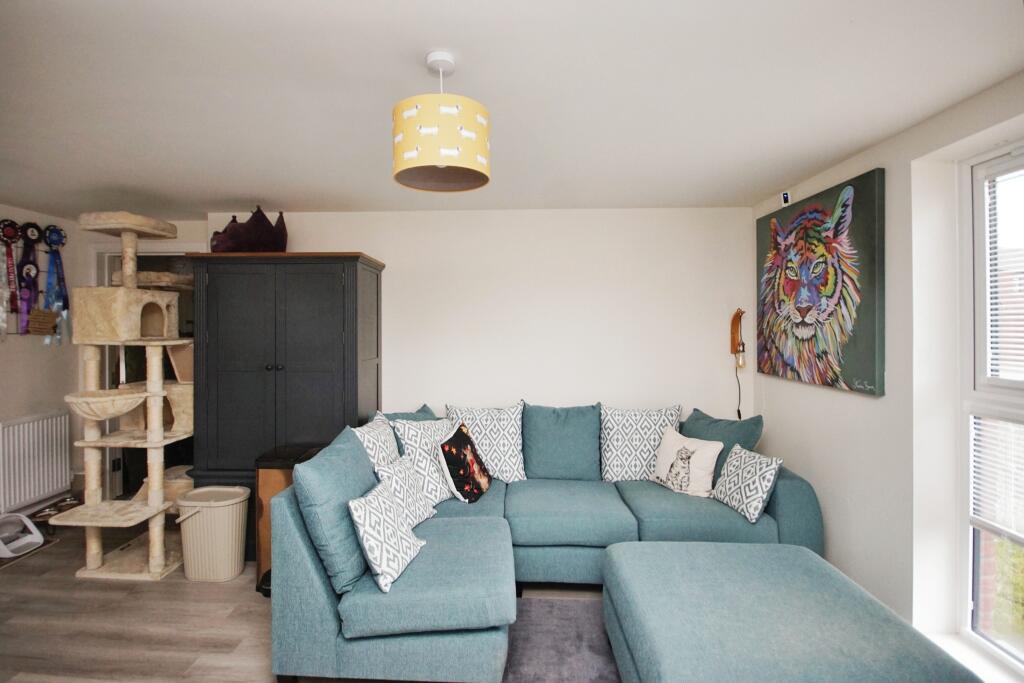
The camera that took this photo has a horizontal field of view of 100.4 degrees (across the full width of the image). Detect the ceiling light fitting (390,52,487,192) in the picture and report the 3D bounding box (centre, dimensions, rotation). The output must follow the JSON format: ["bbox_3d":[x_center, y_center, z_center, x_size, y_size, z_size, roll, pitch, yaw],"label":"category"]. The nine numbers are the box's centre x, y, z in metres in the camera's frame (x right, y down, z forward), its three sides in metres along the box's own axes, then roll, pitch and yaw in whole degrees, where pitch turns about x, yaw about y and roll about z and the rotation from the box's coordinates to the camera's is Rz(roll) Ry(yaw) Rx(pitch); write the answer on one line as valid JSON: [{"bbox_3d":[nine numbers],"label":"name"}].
[{"bbox_3d":[-0.231,-0.732,1.390,0.308,0.410,0.308,0,1,0],"label":"ceiling light fitting"}]

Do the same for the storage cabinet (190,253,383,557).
[{"bbox_3d":[-1.515,0.407,2.985,1.110,1.950,0.540,0,1,1],"label":"storage cabinet"}]

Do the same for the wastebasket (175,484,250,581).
[{"bbox_3d":[-1.770,1.137,2.545,0.315,0.452,0.280,0,1,-6],"label":"wastebasket"}]

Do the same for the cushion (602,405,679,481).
[{"bbox_3d":[0.858,0.672,2.870,0.530,0.510,0.160,0,-11,0],"label":"cushion"}]

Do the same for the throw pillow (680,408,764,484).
[{"bbox_3d":[1.450,0.745,2.930,0.480,0.460,0.160,-2,-18,36],"label":"throw pillow"}]

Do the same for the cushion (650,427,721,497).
[{"bbox_3d":[1.190,0.800,2.890,0.380,0.380,0.120,10,-25,33],"label":"cushion"}]

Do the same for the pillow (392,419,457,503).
[{"bbox_3d":[-0.480,0.715,2.600,0.150,0.490,0.490,-25,-16,23],"label":"pillow"}]

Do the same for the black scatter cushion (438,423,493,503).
[{"bbox_3d":[-0.287,0.770,2.720,0.120,0.390,0.390,-27,-2,16],"label":"black scatter cushion"}]

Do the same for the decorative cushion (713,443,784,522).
[{"bbox_3d":[1.390,0.825,2.550,0.120,0.370,0.370,27,-2,-13],"label":"decorative cushion"}]

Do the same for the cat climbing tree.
[{"bbox_3d":[-2.270,0.319,2.700,0.550,2.080,0.740,0,1,0],"label":"cat climbing tree"}]

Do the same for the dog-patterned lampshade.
[{"bbox_3d":[-0.231,-0.636,1.390,0.308,0.212,0.308,0,1,0],"label":"dog-patterned lampshade"}]

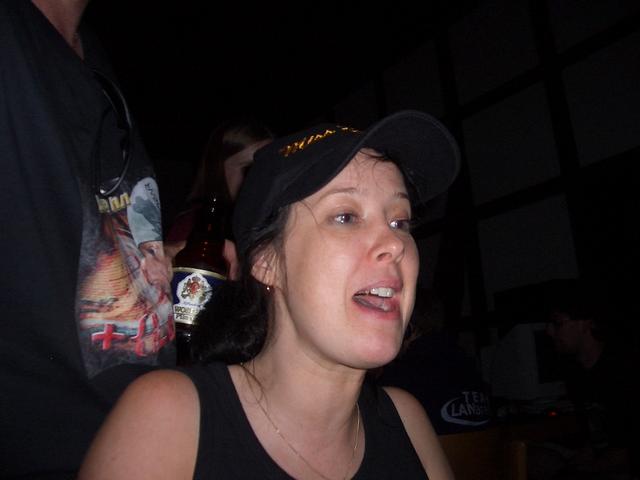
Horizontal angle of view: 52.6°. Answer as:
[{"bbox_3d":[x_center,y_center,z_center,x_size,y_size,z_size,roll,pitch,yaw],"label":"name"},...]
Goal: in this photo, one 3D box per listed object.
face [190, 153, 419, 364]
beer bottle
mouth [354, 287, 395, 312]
[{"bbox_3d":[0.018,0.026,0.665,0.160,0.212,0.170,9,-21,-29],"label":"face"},{"bbox_3d":[-0.145,0.047,0.760,0.065,0.220,0.065,11,-10,3],"label":"beer bottle"},{"bbox_3d":[0.051,0.056,0.603,0.047,0.028,0.026,9,-21,-29],"label":"mouth"}]

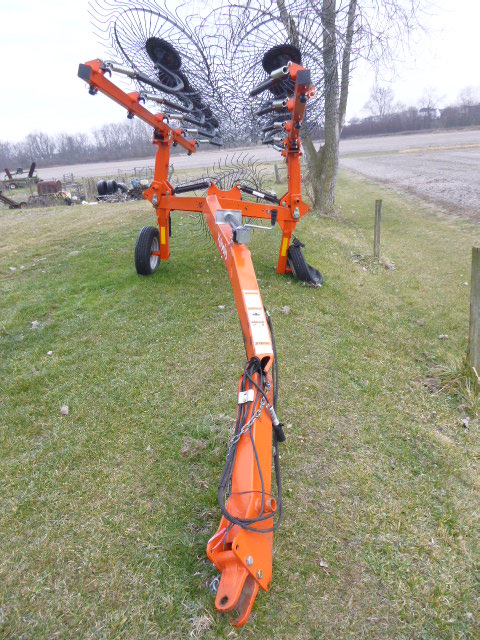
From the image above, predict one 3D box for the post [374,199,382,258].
[{"bbox_3d":[1.882,-1.238,6.309,0.090,0.800,0.090,1,22,16],"label":"post"}]

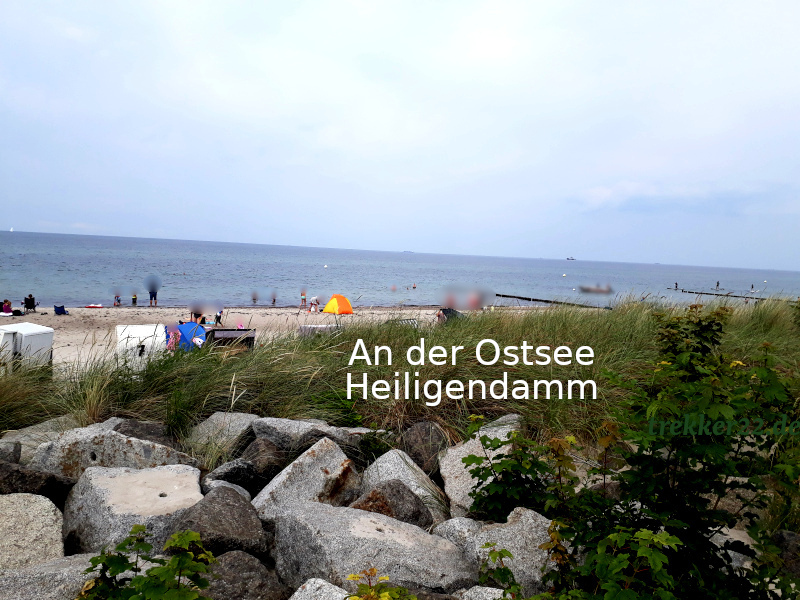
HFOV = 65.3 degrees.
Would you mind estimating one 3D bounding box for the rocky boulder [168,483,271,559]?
[{"bbox_3d":[-1.079,1.343,3.750,0.570,0.390,0.460,3,4,0],"label":"rocky boulder"}]

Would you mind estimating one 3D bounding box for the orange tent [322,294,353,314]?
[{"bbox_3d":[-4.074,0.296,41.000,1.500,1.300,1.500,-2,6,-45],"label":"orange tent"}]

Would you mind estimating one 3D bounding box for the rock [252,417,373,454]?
[{"bbox_3d":[-0.834,1.321,5.950,1.080,0.340,0.600,2,4,-5],"label":"rock"}]

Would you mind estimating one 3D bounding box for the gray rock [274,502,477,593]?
[{"bbox_3d":[-0.136,1.434,3.600,1.100,0.420,0.570,3,4,0],"label":"gray rock"}]

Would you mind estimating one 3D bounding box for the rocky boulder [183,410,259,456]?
[{"bbox_3d":[-1.735,1.325,6.100,0.700,0.360,0.600,2,5,-15],"label":"rocky boulder"}]

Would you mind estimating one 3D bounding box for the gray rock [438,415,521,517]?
[{"bbox_3d":[0.614,1.254,4.700,0.640,0.640,0.530,3,4,0],"label":"gray rock"}]

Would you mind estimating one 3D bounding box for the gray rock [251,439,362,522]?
[{"bbox_3d":[-0.637,1.236,4.250,0.710,0.500,0.480,3,4,0],"label":"gray rock"}]

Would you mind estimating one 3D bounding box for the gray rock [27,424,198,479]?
[{"bbox_3d":[-2.189,1.176,4.750,1.240,0.440,0.550,3,4,6],"label":"gray rock"}]

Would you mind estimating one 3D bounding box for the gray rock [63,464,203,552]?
[{"bbox_3d":[-1.744,1.396,4.100,0.820,0.460,0.660,1,5,-22],"label":"gray rock"}]

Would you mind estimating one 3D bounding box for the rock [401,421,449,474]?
[{"bbox_3d":[0.226,1.378,5.750,0.430,0.460,0.400,3,4,0],"label":"rock"}]

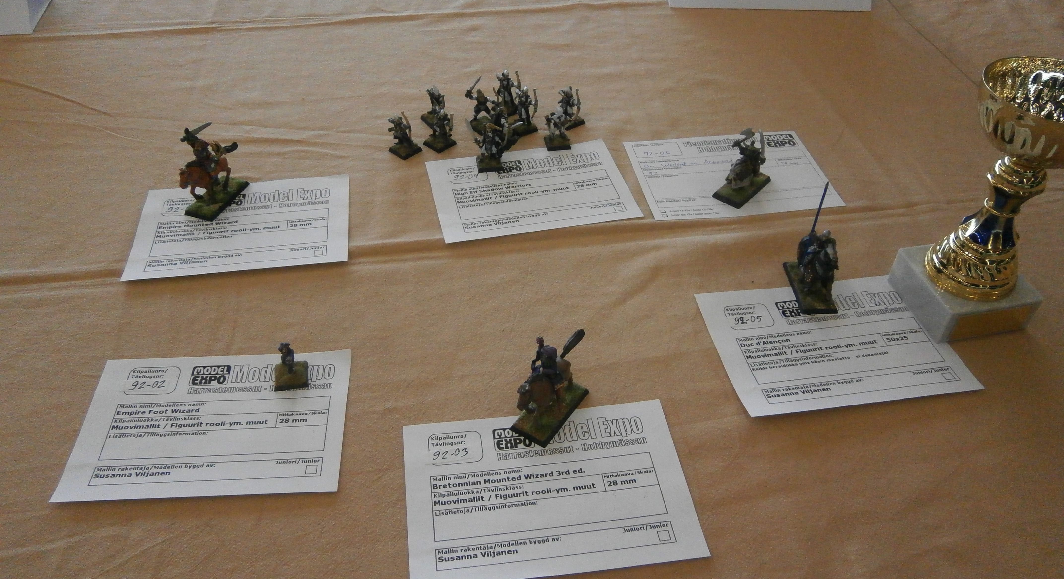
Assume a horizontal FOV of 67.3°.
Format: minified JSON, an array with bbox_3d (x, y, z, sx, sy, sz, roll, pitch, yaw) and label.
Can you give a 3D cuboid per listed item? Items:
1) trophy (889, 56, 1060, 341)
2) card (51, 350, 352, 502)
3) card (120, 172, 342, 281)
[{"bbox_3d":[0.292,-0.048,0.492,0.089,0.162,0.089,-8,46,-10],"label":"trophy"},{"bbox_3d":[-0.186,0.076,0.467,0.153,0.002,0.102,-2,45,-3],"label":"card"},{"bbox_3d":[-0.209,-0.049,0.577,0.149,0.004,0.101,-5,45,-7],"label":"card"}]

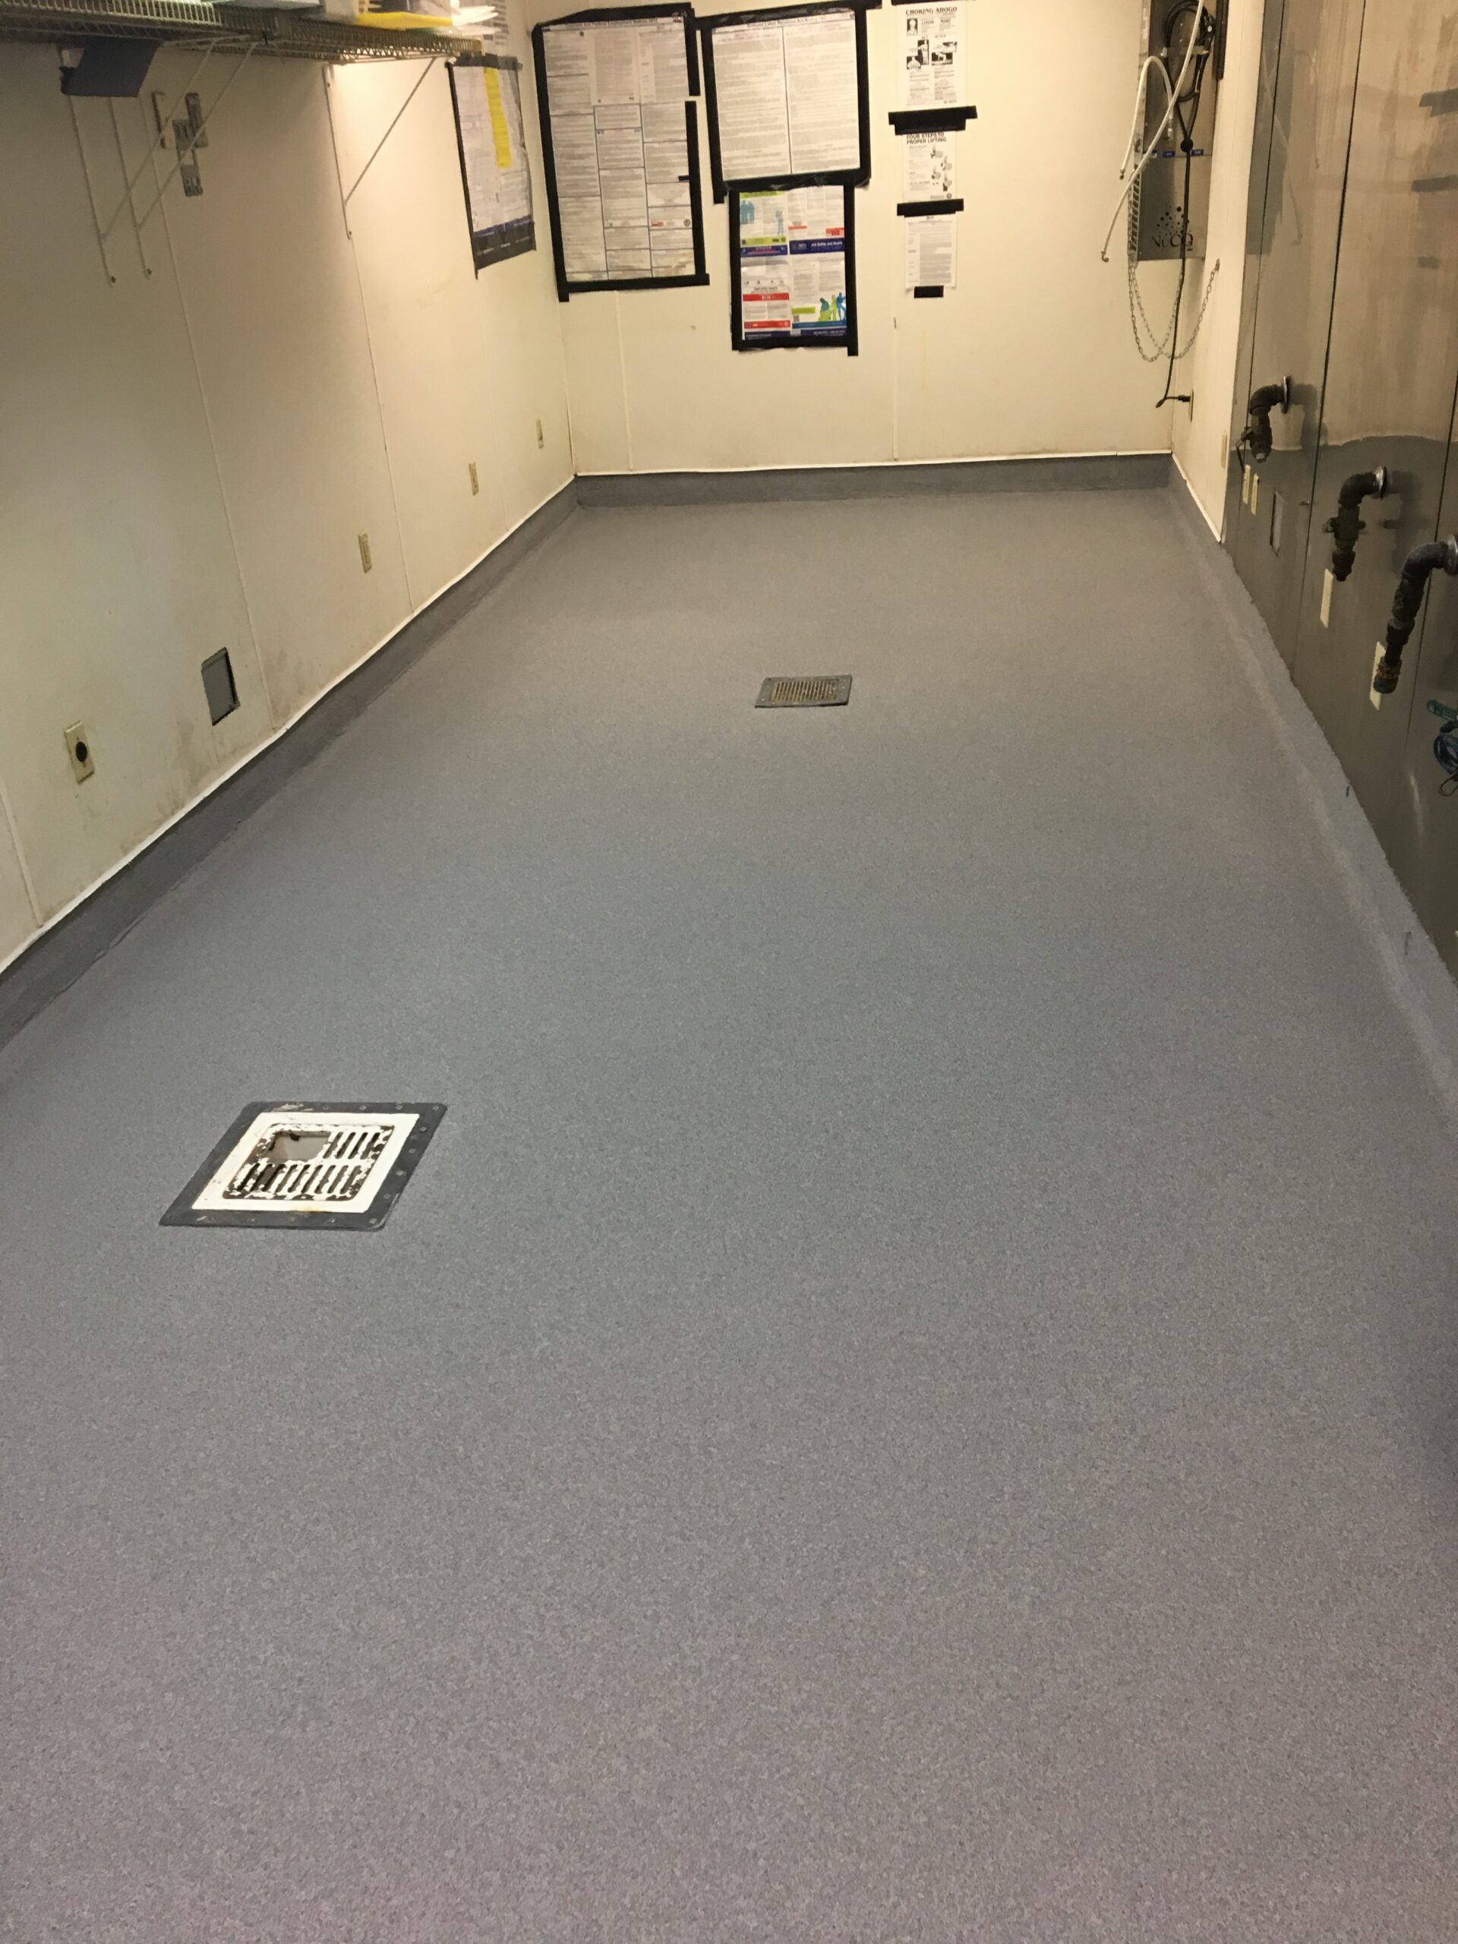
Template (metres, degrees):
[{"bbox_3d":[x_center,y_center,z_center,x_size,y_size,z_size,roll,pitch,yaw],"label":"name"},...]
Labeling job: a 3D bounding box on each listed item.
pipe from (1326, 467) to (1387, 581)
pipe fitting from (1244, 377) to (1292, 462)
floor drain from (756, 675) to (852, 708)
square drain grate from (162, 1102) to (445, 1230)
[{"bbox_3d":[1.313,-0.942,3.424,0.108,0.240,0.070,1,28,9],"label":"pipe"},{"bbox_3d":[1.486,-1.526,4.508,0.112,0.230,0.090,1,28,9],"label":"pipe fitting"},{"bbox_3d":[0.235,-0.865,5.000,0.277,0.020,0.287,0,28,7],"label":"floor drain"},{"bbox_3d":[-0.730,0.329,2.831,0.387,0.020,0.387,0,28,8],"label":"square drain grate"}]

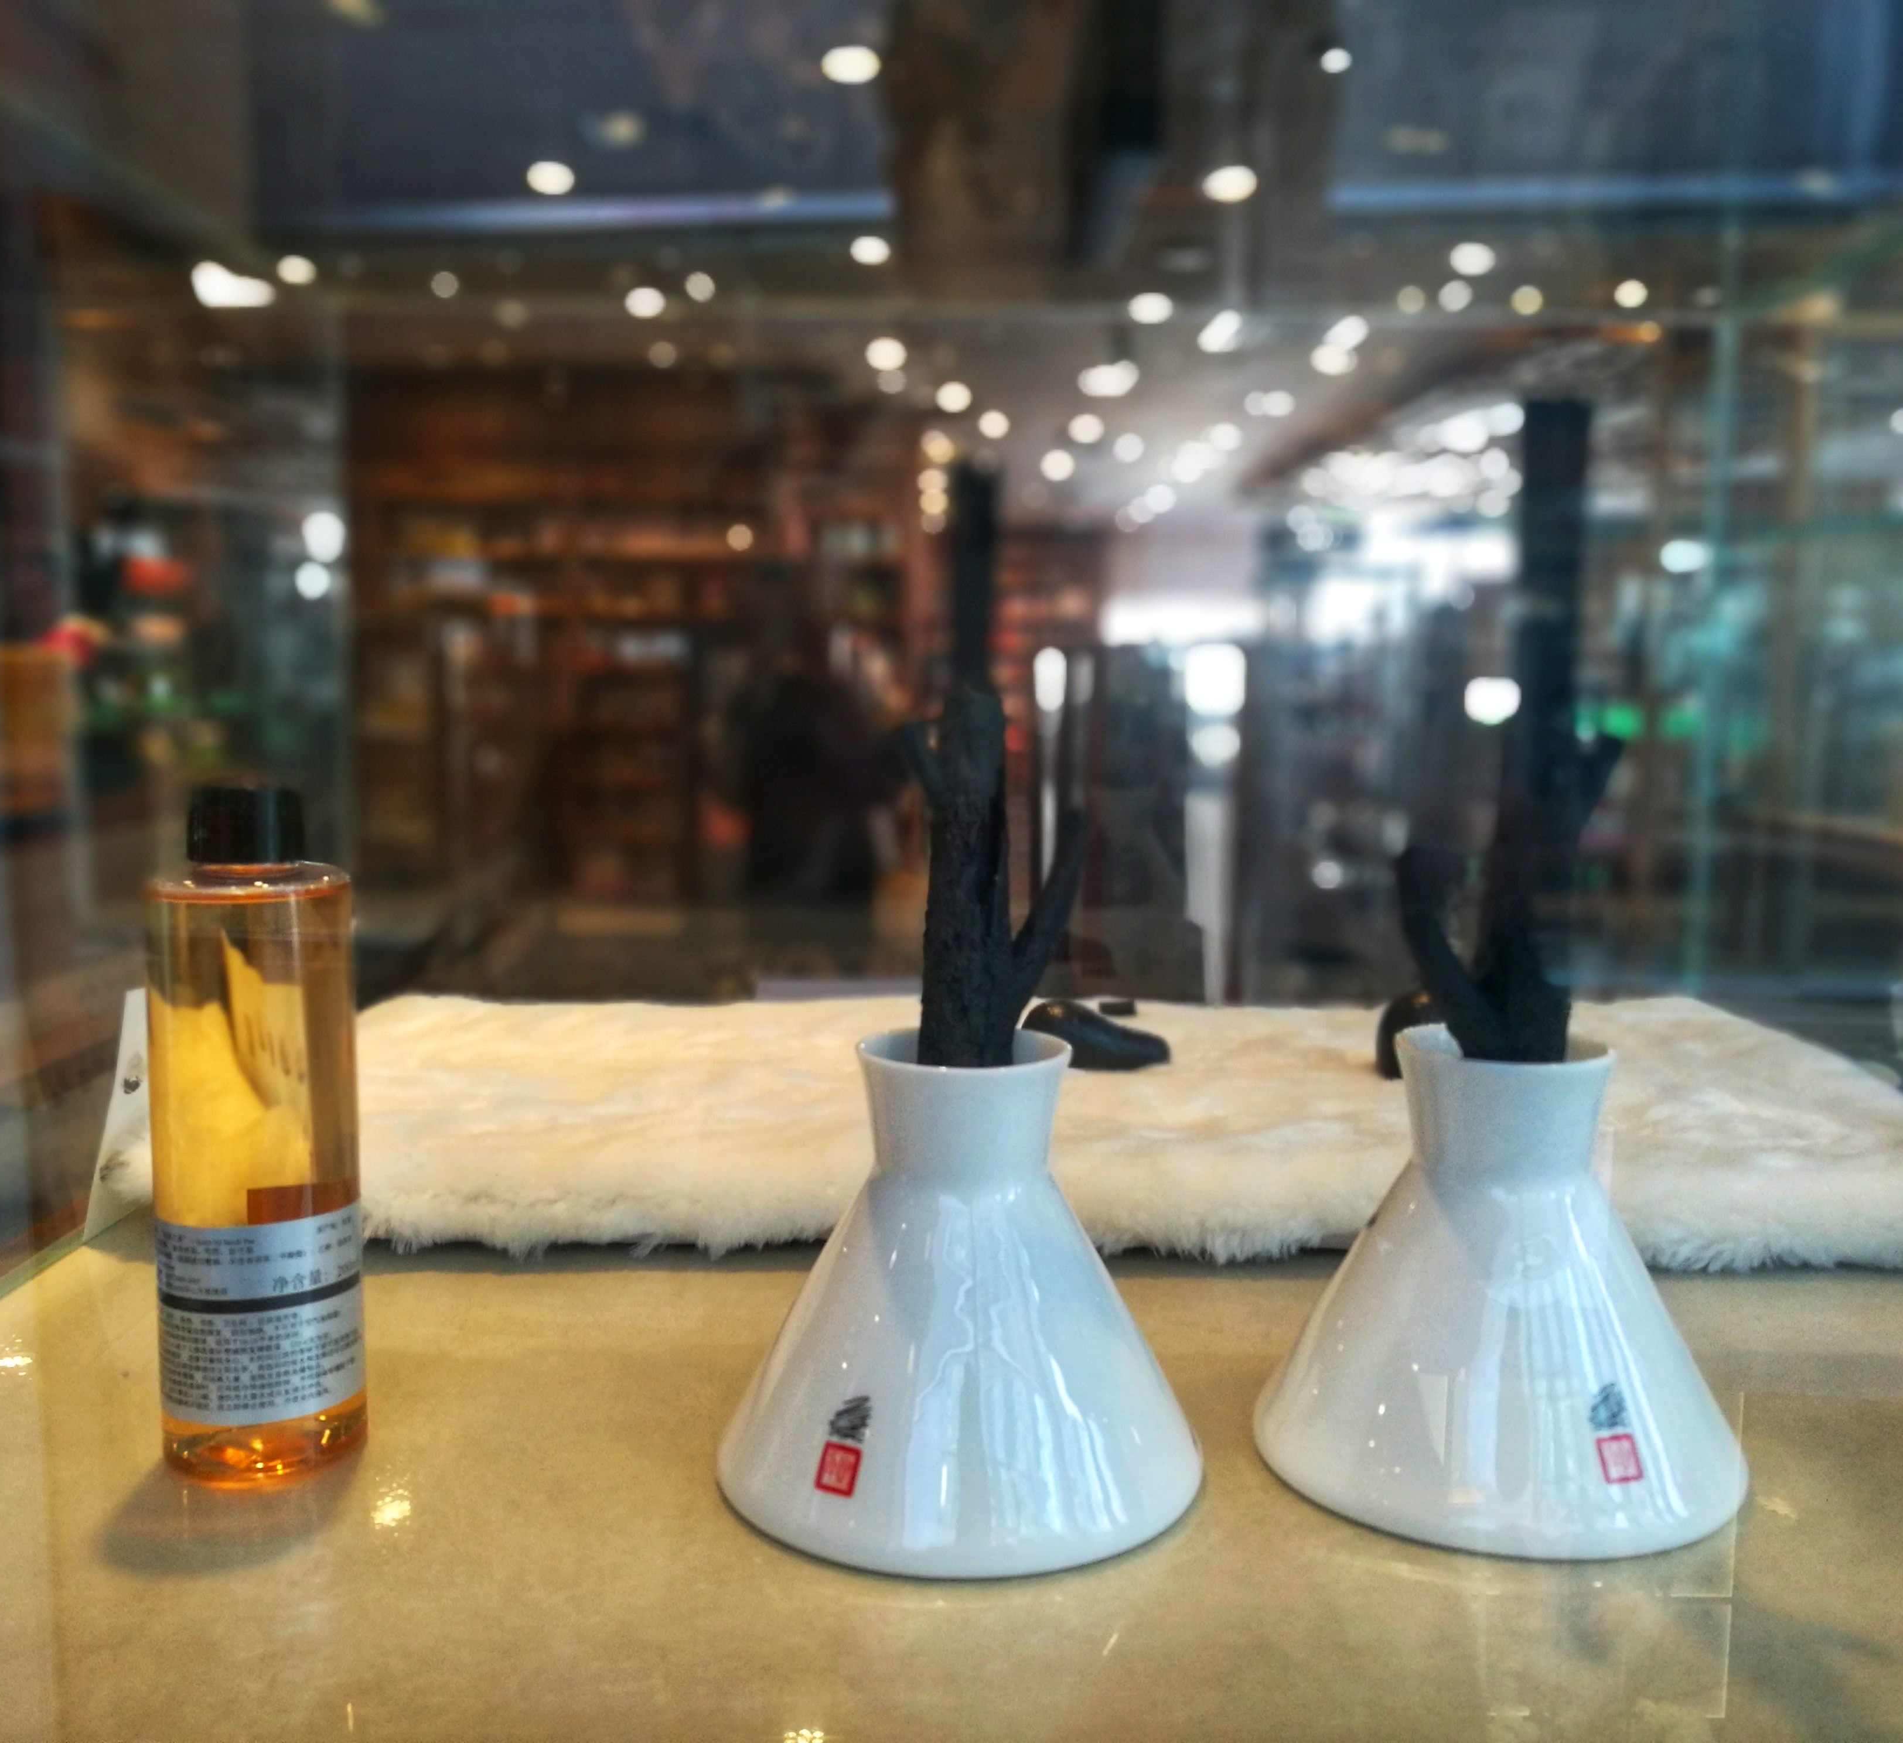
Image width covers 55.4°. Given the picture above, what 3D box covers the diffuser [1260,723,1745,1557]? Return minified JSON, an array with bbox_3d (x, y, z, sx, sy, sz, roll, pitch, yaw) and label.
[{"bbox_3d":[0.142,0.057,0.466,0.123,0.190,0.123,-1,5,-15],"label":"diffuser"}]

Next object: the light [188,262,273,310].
[{"bbox_3d":[-2.383,-1.938,6.000,0.250,0.100,0.220,0,5,0],"label":"light"}]

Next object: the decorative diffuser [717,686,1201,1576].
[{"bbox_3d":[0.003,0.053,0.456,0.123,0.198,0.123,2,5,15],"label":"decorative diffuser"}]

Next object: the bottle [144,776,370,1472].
[{"bbox_3d":[-0.178,0.065,0.465,0.049,0.172,0.049,0,5,0],"label":"bottle"}]

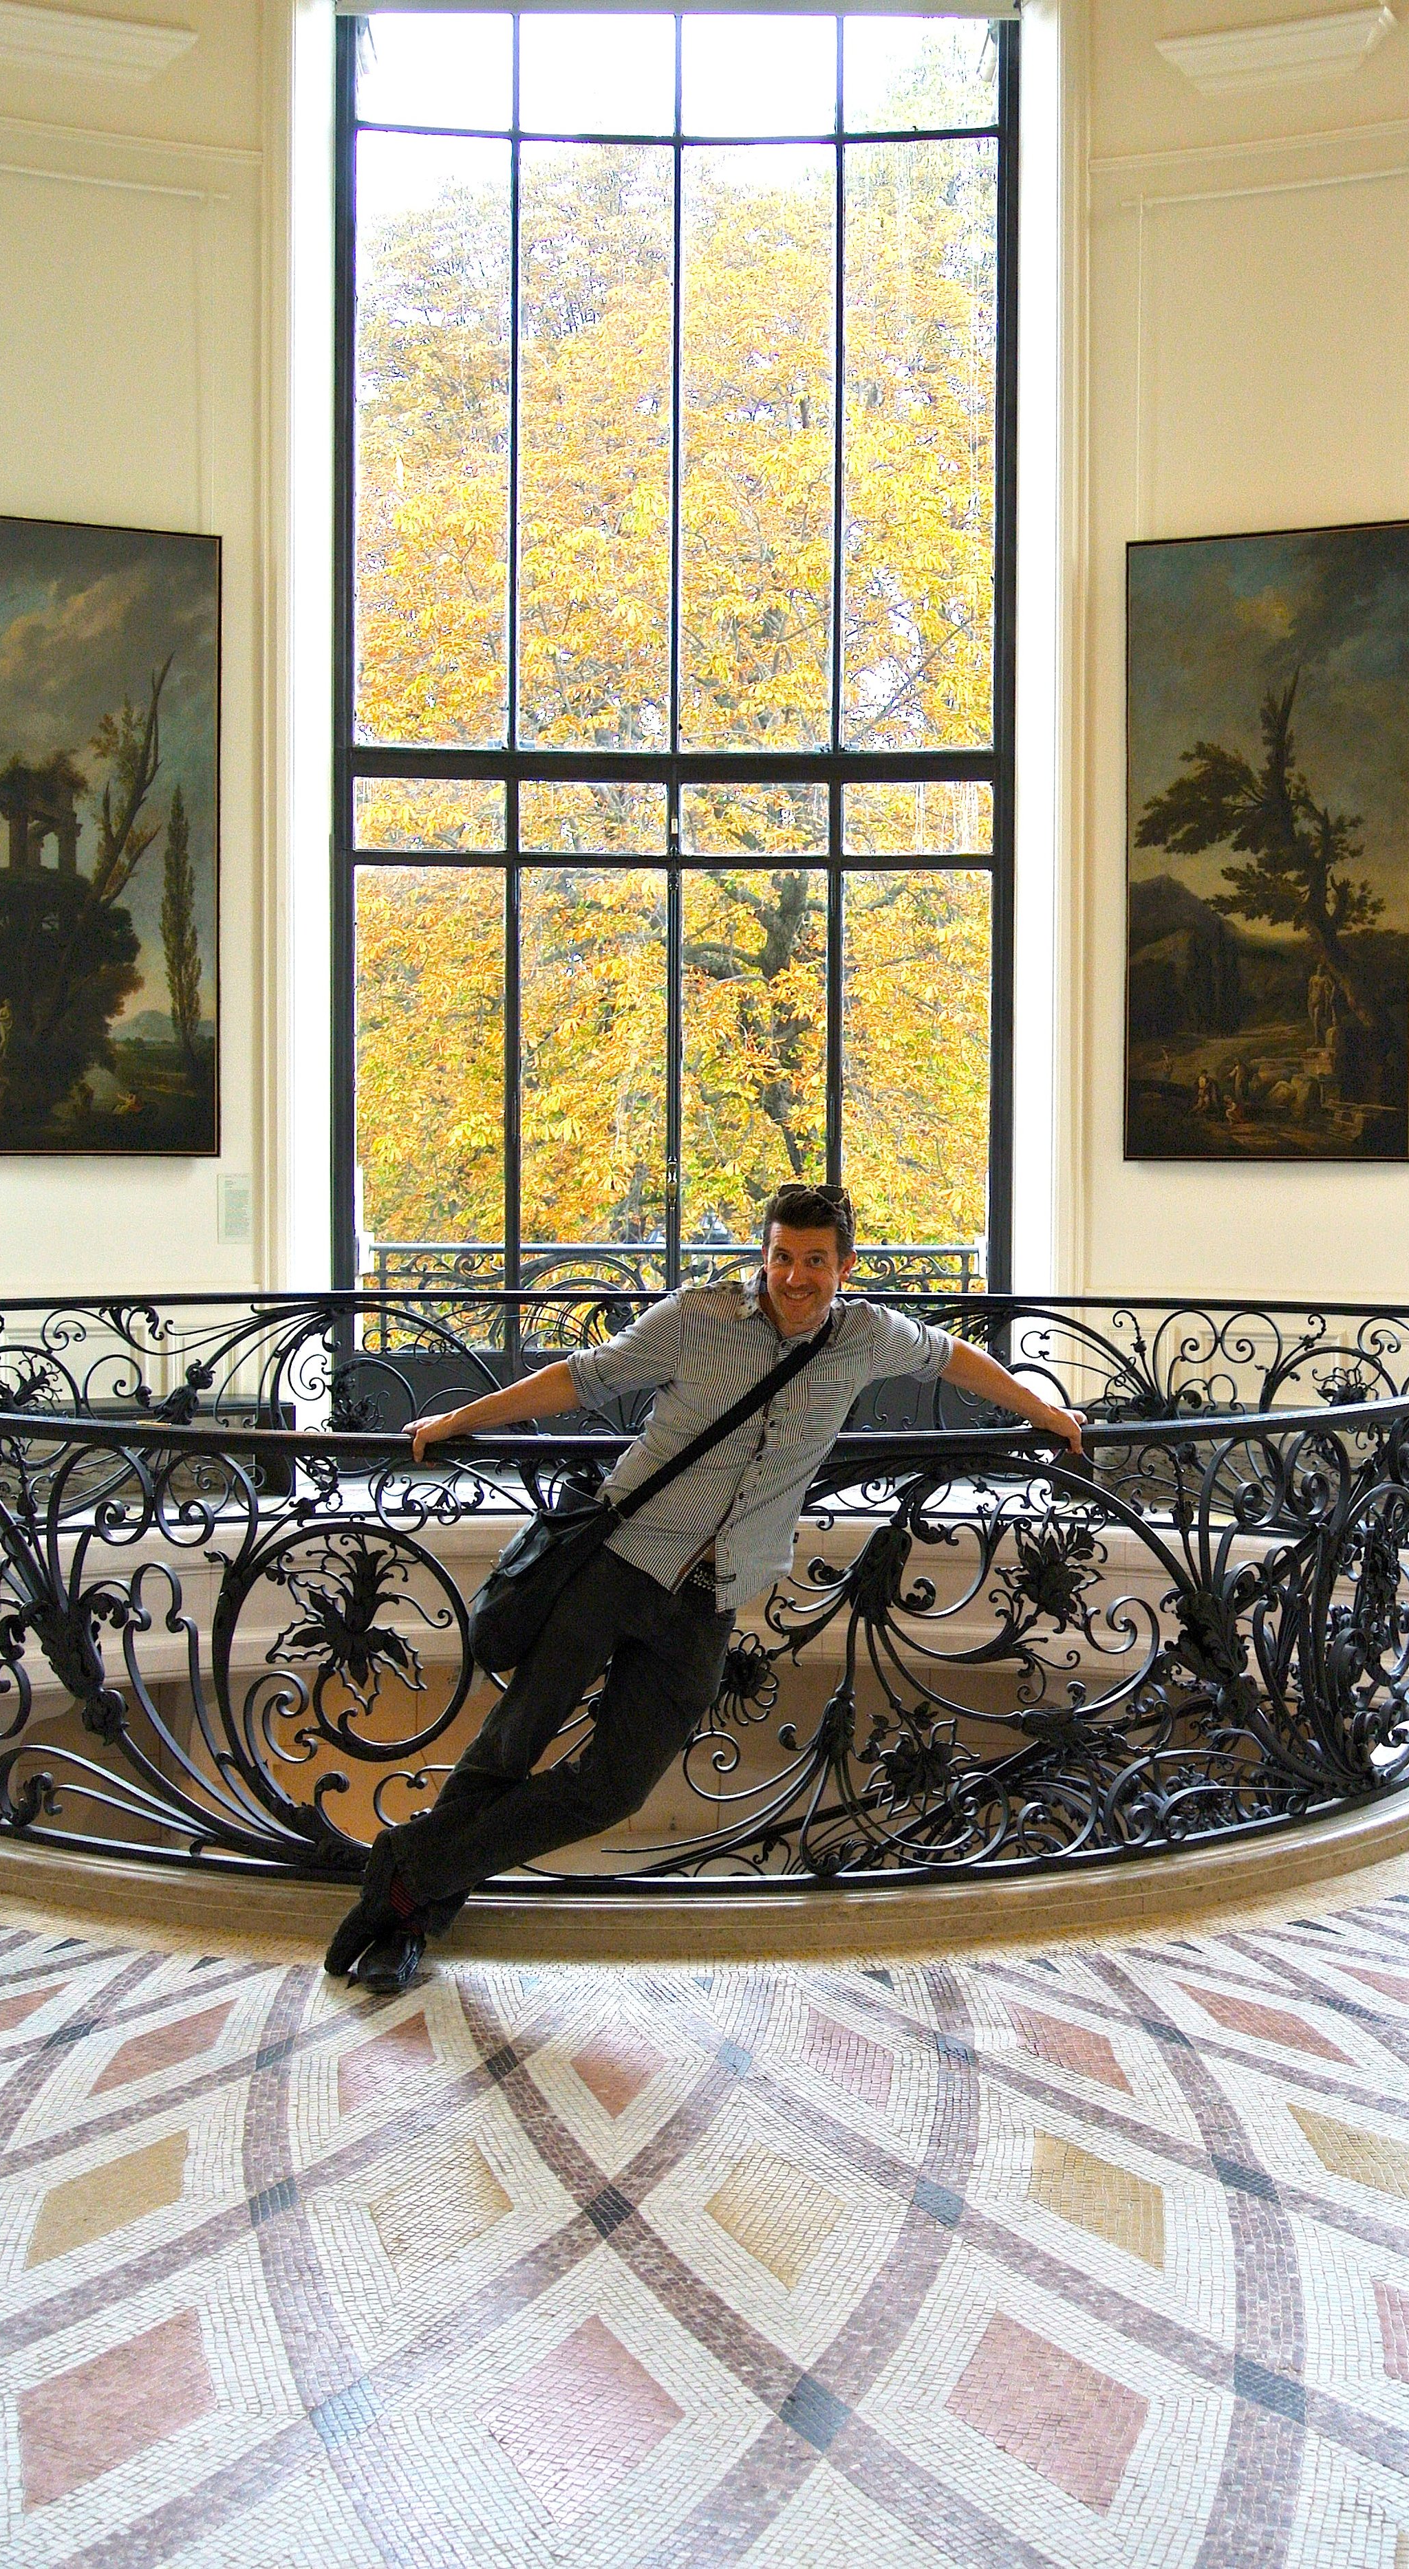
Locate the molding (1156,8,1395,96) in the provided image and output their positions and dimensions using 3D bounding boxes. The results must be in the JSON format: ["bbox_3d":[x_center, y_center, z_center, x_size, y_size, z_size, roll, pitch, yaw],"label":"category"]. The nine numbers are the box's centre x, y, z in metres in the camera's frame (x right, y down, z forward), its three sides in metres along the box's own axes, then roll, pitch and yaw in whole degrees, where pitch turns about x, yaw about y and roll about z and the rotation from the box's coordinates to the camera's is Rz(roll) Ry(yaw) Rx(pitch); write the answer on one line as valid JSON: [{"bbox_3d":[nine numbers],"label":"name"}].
[{"bbox_3d":[2.600,-5.606,13.714,1.037,0.210,0.240,1,2,24],"label":"molding"}]

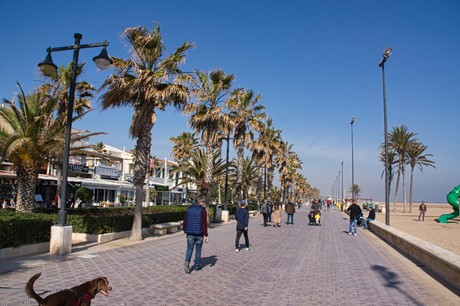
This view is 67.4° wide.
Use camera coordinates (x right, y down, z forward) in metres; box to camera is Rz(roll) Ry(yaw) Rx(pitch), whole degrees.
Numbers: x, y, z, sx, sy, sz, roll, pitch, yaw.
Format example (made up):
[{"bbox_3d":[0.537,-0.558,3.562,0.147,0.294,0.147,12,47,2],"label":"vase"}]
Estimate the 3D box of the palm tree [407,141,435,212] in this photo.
[{"bbox_3d":[30.522,3.831,56.774,4.600,11.940,4.600,-1,-8,15],"label":"palm tree"}]

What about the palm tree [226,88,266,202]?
[{"bbox_3d":[1.140,0.233,27.763,3.100,10.200,3.100,-1,-8,16],"label":"palm tree"}]

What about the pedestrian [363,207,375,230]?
[{"bbox_3d":[8.550,3.999,21.115,0.850,1.300,0.550,-1,-8,16],"label":"pedestrian"}]

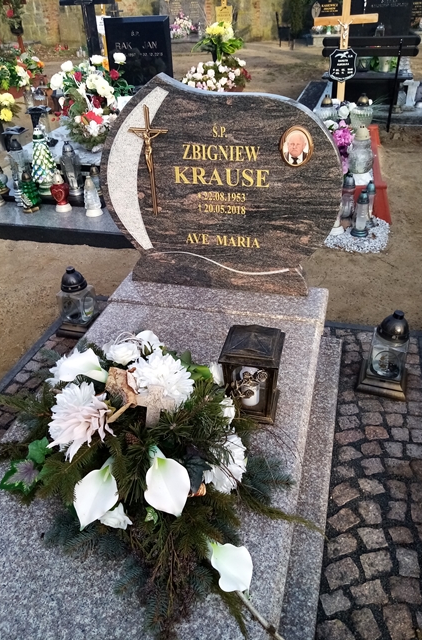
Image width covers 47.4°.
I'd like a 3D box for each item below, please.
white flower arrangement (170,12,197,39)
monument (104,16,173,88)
[{"bbox_3d":[-0.560,-5.998,9.791,0.540,0.480,0.440,6,37,14],"label":"white flower arrangement"},{"bbox_3d":[-0.766,-2.852,5.167,0.652,0.616,0.100,6,37,14],"label":"monument"}]

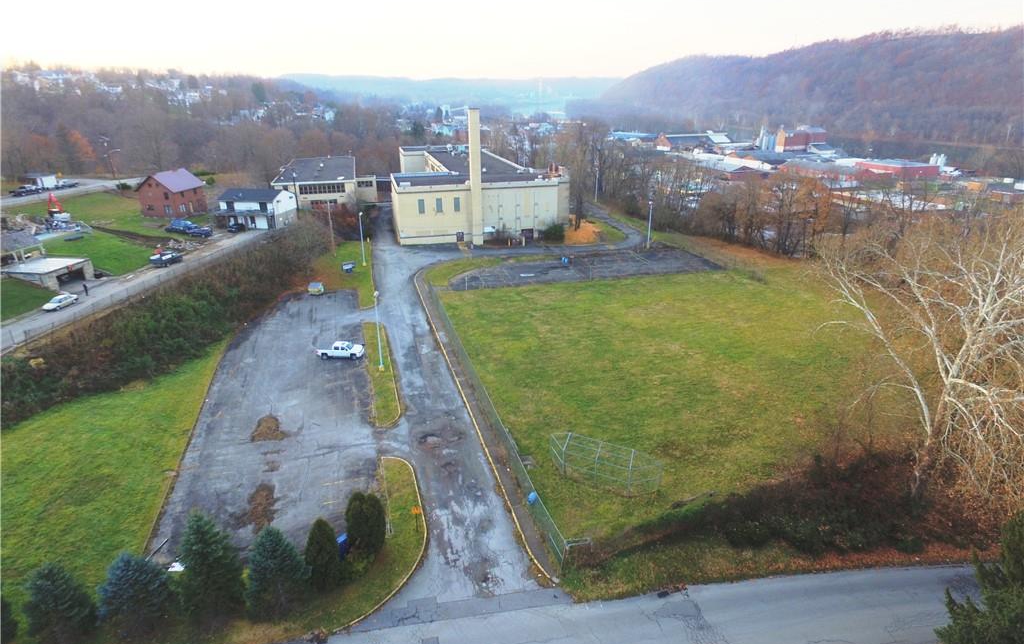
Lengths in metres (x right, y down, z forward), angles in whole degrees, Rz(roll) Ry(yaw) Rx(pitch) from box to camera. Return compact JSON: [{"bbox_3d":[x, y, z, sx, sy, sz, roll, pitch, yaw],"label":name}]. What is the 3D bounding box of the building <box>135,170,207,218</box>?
[{"bbox_3d":[-71.161,-26.939,123.426,8.800,8.396,9.306,4,23,10],"label":"building"}]

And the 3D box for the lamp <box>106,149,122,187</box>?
[{"bbox_3d":[-89.476,-34.734,133.000,2.200,8.200,0.500,0,22,0],"label":"lamp"}]

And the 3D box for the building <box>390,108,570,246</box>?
[{"bbox_3d":[-14.182,-43.183,154.105,37.600,26.500,77.000,-6,23,-14],"label":"building"}]

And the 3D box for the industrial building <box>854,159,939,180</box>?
[{"bbox_3d":[240.241,-96.505,371.121,31.268,7.600,32.238,-8,24,-18],"label":"industrial building"}]

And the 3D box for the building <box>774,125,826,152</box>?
[{"bbox_3d":[239.177,-153.049,493.351,48.815,19.500,14.000,-12,25,-28],"label":"building"}]

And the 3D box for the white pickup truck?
[{"bbox_3d":[-21.380,3.475,73.576,5.850,1.900,2.030,-1,22,-3],"label":"white pickup truck"}]

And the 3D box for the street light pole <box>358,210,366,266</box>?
[{"bbox_3d":[-27.043,-14.927,106.906,0.550,10.125,0.550,0,22,0],"label":"street light pole"}]

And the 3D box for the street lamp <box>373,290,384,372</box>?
[{"bbox_3d":[-15.303,1.192,67.888,0.550,10.056,0.550,0,22,0],"label":"street lamp"}]

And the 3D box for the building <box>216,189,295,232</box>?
[{"bbox_3d":[-49.007,-22.135,113.731,11.488,6.651,9.271,3,23,8],"label":"building"}]

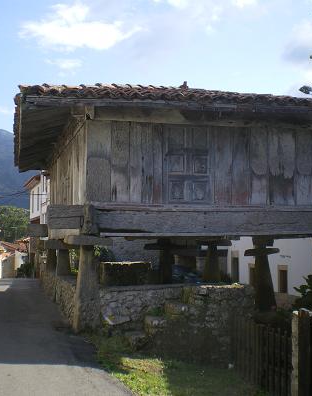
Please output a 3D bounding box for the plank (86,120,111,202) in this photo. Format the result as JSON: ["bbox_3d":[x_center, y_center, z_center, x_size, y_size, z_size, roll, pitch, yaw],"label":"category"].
[{"bbox_3d":[-1.074,-0.680,10.887,0.452,1.533,0.060,1,-3,-14],"label":"plank"}]

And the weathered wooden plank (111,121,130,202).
[{"bbox_3d":[-0.665,-0.660,10.762,0.359,1.523,0.060,1,-5,-16],"label":"weathered wooden plank"}]

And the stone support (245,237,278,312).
[{"bbox_3d":[2.912,2.112,16.000,0.892,2.098,0.892,1,-4,-12],"label":"stone support"}]

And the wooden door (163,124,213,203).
[{"bbox_3d":[0.628,-0.638,11.313,0.995,1.572,0.080,1,-3,-14],"label":"wooden door"}]

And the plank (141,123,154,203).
[{"bbox_3d":[-0.169,-0.656,11.108,0.235,1.526,0.060,1,-3,-14],"label":"plank"}]

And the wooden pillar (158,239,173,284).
[{"bbox_3d":[0.229,1.546,14.000,0.340,1.150,0.340,1,-5,-16],"label":"wooden pillar"}]

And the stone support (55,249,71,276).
[{"bbox_3d":[-2.150,1.491,13.400,0.310,0.670,0.310,1,-5,-16],"label":"stone support"}]

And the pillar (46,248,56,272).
[{"bbox_3d":[-3.660,2.189,20.300,0.333,0.841,0.333,1,-4,-12],"label":"pillar"}]

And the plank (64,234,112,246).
[{"bbox_3d":[-1.247,0.791,10.790,0.860,0.210,0.860,1,-3,-14],"label":"plank"}]

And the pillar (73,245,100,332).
[{"bbox_3d":[-1.433,1.866,11.950,0.531,1.814,0.531,1,-4,-12],"label":"pillar"}]

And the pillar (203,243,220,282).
[{"bbox_3d":[1.590,1.876,16.600,0.480,1.200,0.480,1,-5,-16],"label":"pillar"}]

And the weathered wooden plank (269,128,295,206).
[{"bbox_3d":[2.542,-0.624,11.773,0.584,1.557,0.060,1,-3,-14],"label":"weathered wooden plank"}]

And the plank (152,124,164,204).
[{"bbox_3d":[0.036,-0.644,11.158,0.208,1.543,0.060,1,-3,-14],"label":"plank"}]

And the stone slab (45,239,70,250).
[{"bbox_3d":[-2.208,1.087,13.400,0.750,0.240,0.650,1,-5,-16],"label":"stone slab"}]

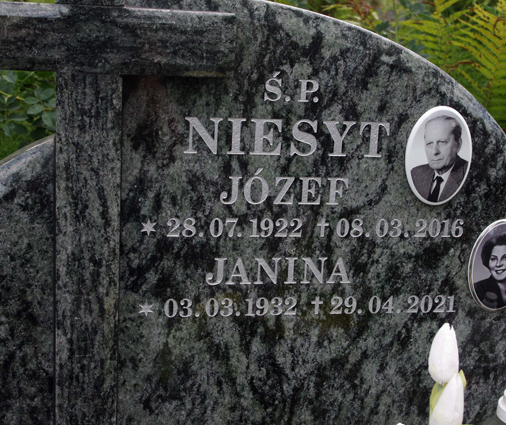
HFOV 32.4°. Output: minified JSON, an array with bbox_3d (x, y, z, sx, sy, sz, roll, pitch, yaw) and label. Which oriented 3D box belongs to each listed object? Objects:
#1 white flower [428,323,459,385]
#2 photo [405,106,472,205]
[{"bbox_3d":[0.209,0.155,0.955,0.034,0.068,0.034,0,13,-12],"label":"white flower"},{"bbox_3d":[0.229,-0.068,1.063,0.086,0.120,0.010,0,13,-12],"label":"photo"}]

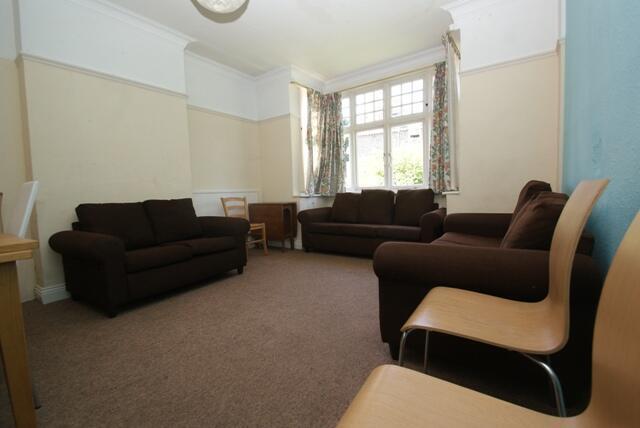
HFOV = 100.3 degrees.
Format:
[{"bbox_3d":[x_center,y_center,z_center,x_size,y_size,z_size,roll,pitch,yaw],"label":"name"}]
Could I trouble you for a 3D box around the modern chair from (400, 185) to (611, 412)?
[{"bbox_3d":[0.524,0.347,0.878,0.496,0.882,0.402,1,5,35],"label":"modern chair"}]

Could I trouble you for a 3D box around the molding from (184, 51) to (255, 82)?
[{"bbox_3d":[-1.415,-2.237,4.072,0.109,0.100,1.283,1,6,35],"label":"molding"}]

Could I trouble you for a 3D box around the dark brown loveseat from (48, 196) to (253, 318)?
[{"bbox_3d":[-1.562,0.303,2.760,0.865,0.887,1.547,1,6,35],"label":"dark brown loveseat"}]

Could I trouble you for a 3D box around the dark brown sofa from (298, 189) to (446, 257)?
[{"bbox_3d":[0.717,0.127,3.851,2.047,0.892,0.865,1,6,35],"label":"dark brown sofa"}]

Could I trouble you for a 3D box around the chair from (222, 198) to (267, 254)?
[{"bbox_3d":[-1.092,0.197,3.860,0.464,0.887,0.473,1,6,35],"label":"chair"}]

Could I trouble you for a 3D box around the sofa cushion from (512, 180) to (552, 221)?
[{"bbox_3d":[1.414,0.015,1.857,0.182,0.482,0.519,23,18,31],"label":"sofa cushion"}]

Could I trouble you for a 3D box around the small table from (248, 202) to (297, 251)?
[{"bbox_3d":[-0.789,0.207,4.449,0.764,0.751,0.309,1,6,35],"label":"small table"}]

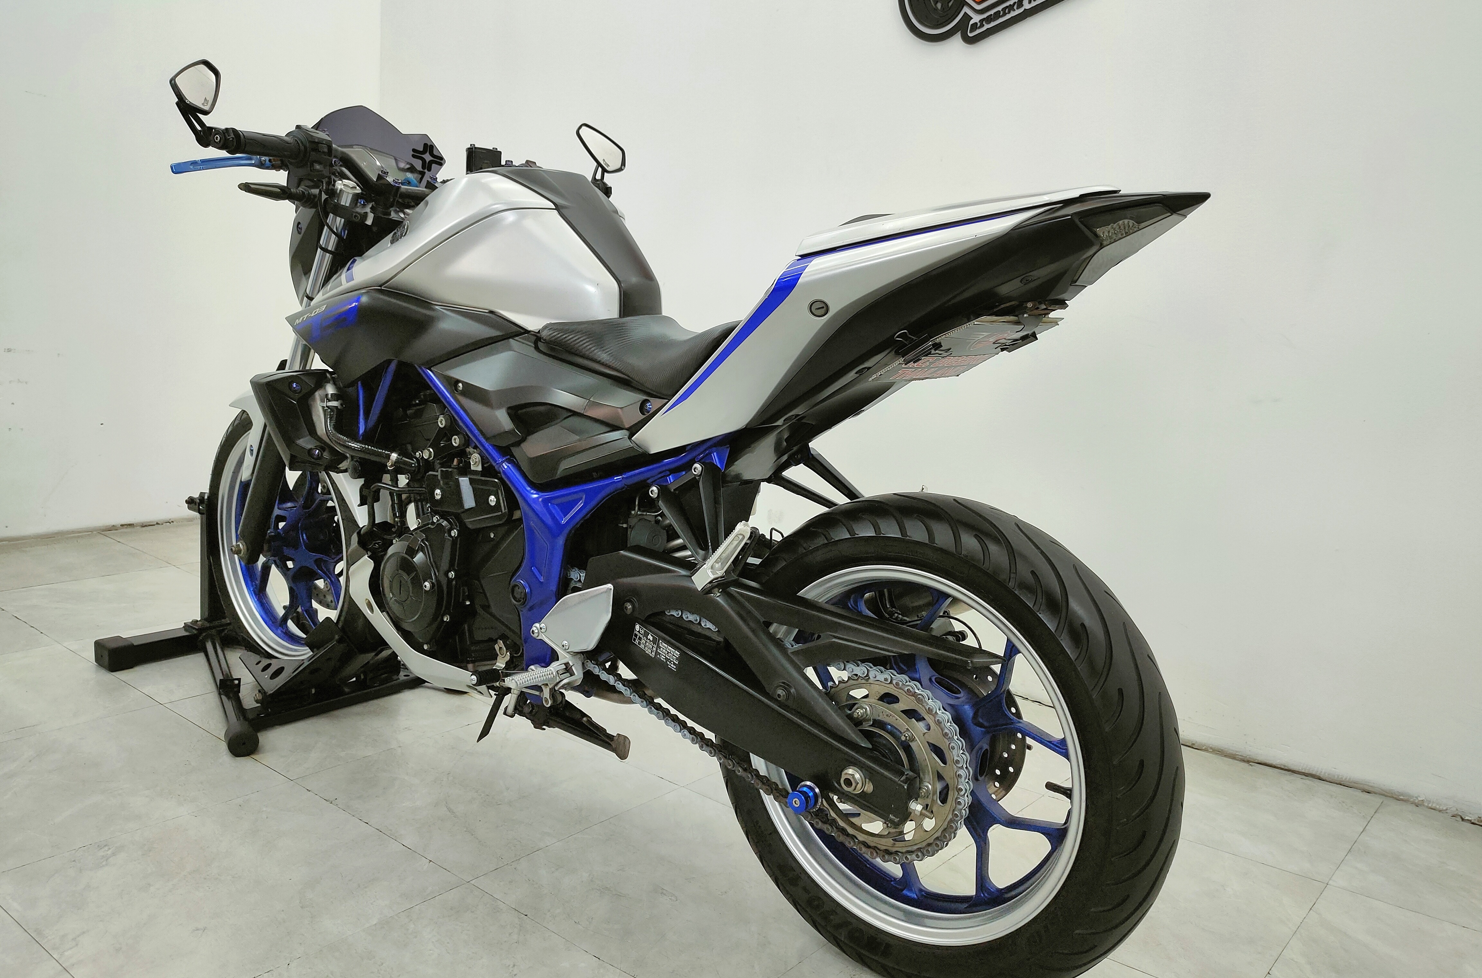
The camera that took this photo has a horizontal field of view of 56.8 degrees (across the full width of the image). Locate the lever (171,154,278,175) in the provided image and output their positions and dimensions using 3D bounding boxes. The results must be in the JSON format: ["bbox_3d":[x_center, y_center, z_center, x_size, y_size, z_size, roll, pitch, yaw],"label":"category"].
[{"bbox_3d":[-0.778,-0.487,2.074,0.045,0.030,0.170,13,15,40],"label":"lever"}]

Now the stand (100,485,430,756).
[{"bbox_3d":[-0.896,0.205,2.699,0.710,0.315,0.565,13,15,40],"label":"stand"}]

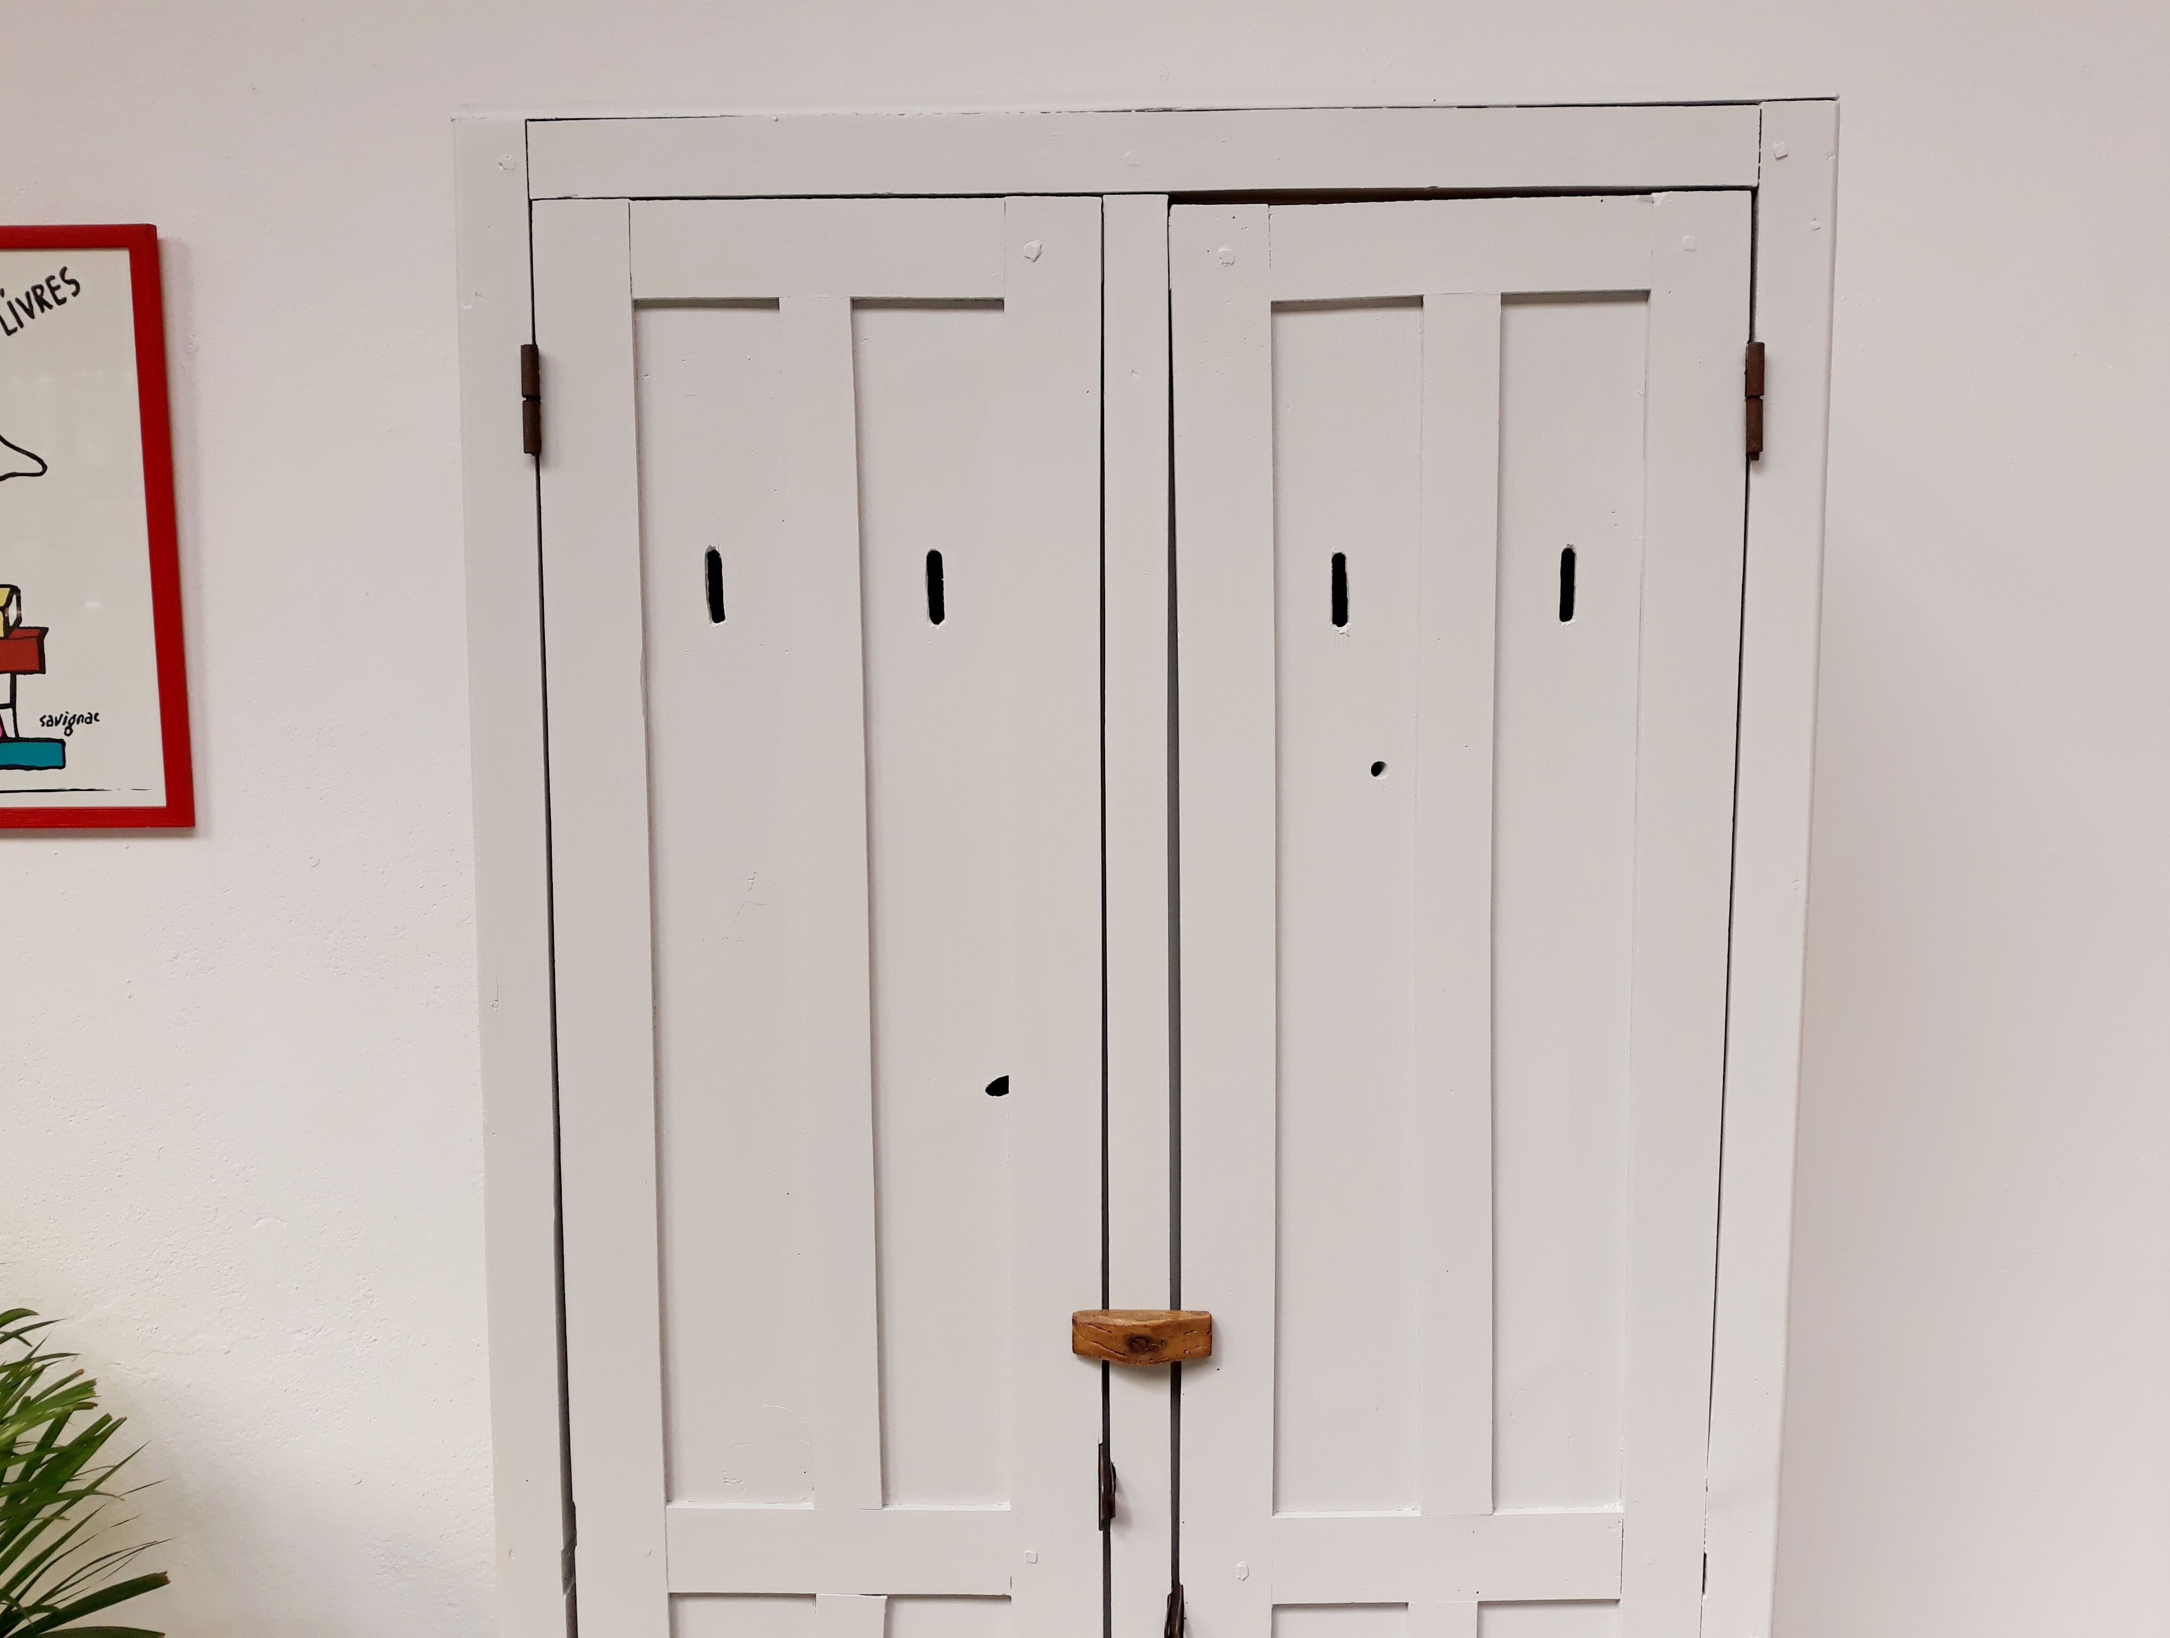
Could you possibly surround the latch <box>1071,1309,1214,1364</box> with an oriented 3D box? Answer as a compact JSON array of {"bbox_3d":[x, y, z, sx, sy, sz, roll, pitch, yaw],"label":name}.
[{"bbox_3d":[0.045,0.400,1.312,0.107,0.033,0.027,0,5,1],"label":"latch"}]

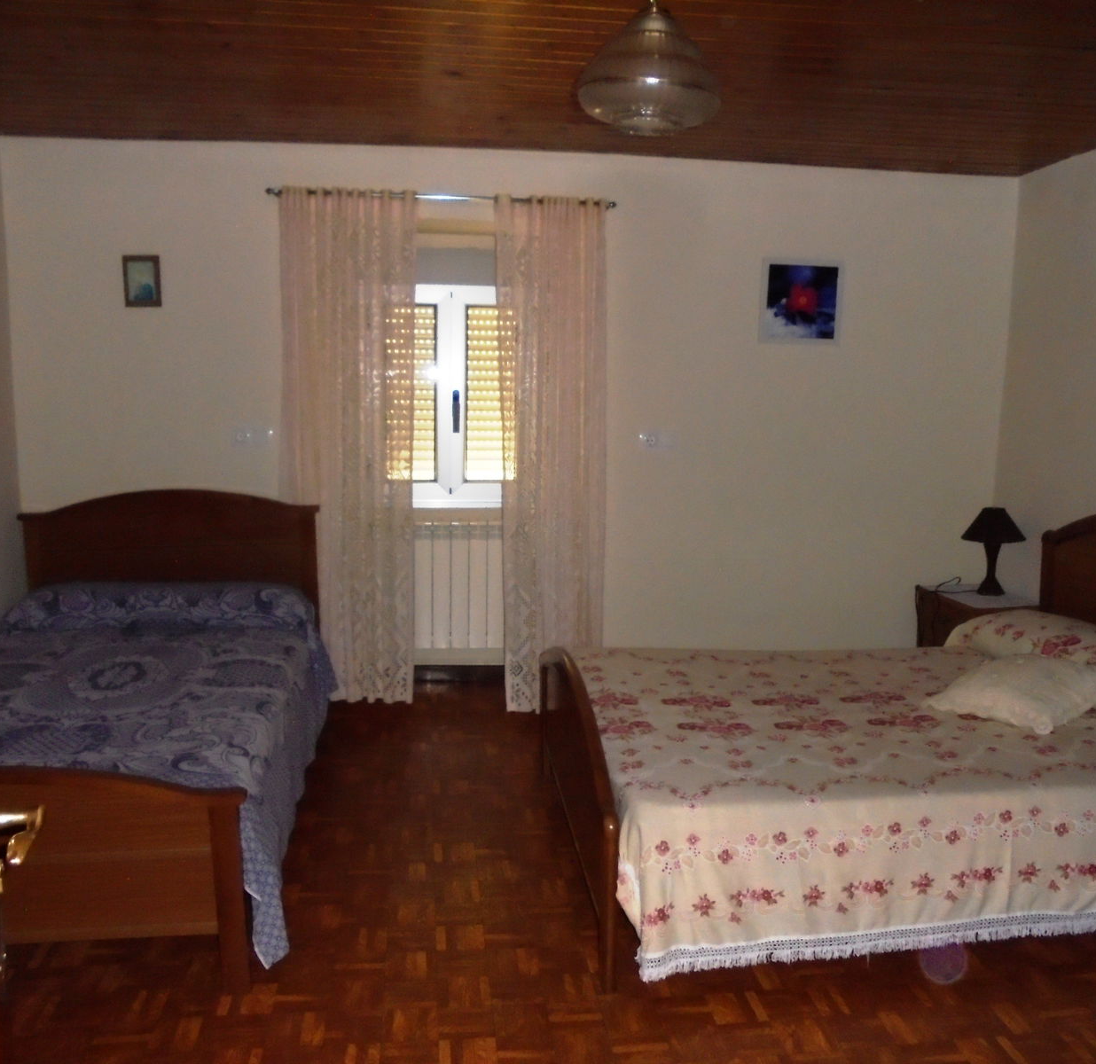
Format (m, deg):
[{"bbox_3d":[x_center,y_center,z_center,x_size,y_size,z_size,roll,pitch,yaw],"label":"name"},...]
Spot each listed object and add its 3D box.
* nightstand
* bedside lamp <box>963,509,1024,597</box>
[{"bbox_3d":[1.861,0.536,4.578,0.370,0.535,0.470,0,8,-7],"label":"nightstand"},{"bbox_3d":[1.891,0.083,4.551,0.290,0.370,0.290,0,8,-7],"label":"bedside lamp"}]

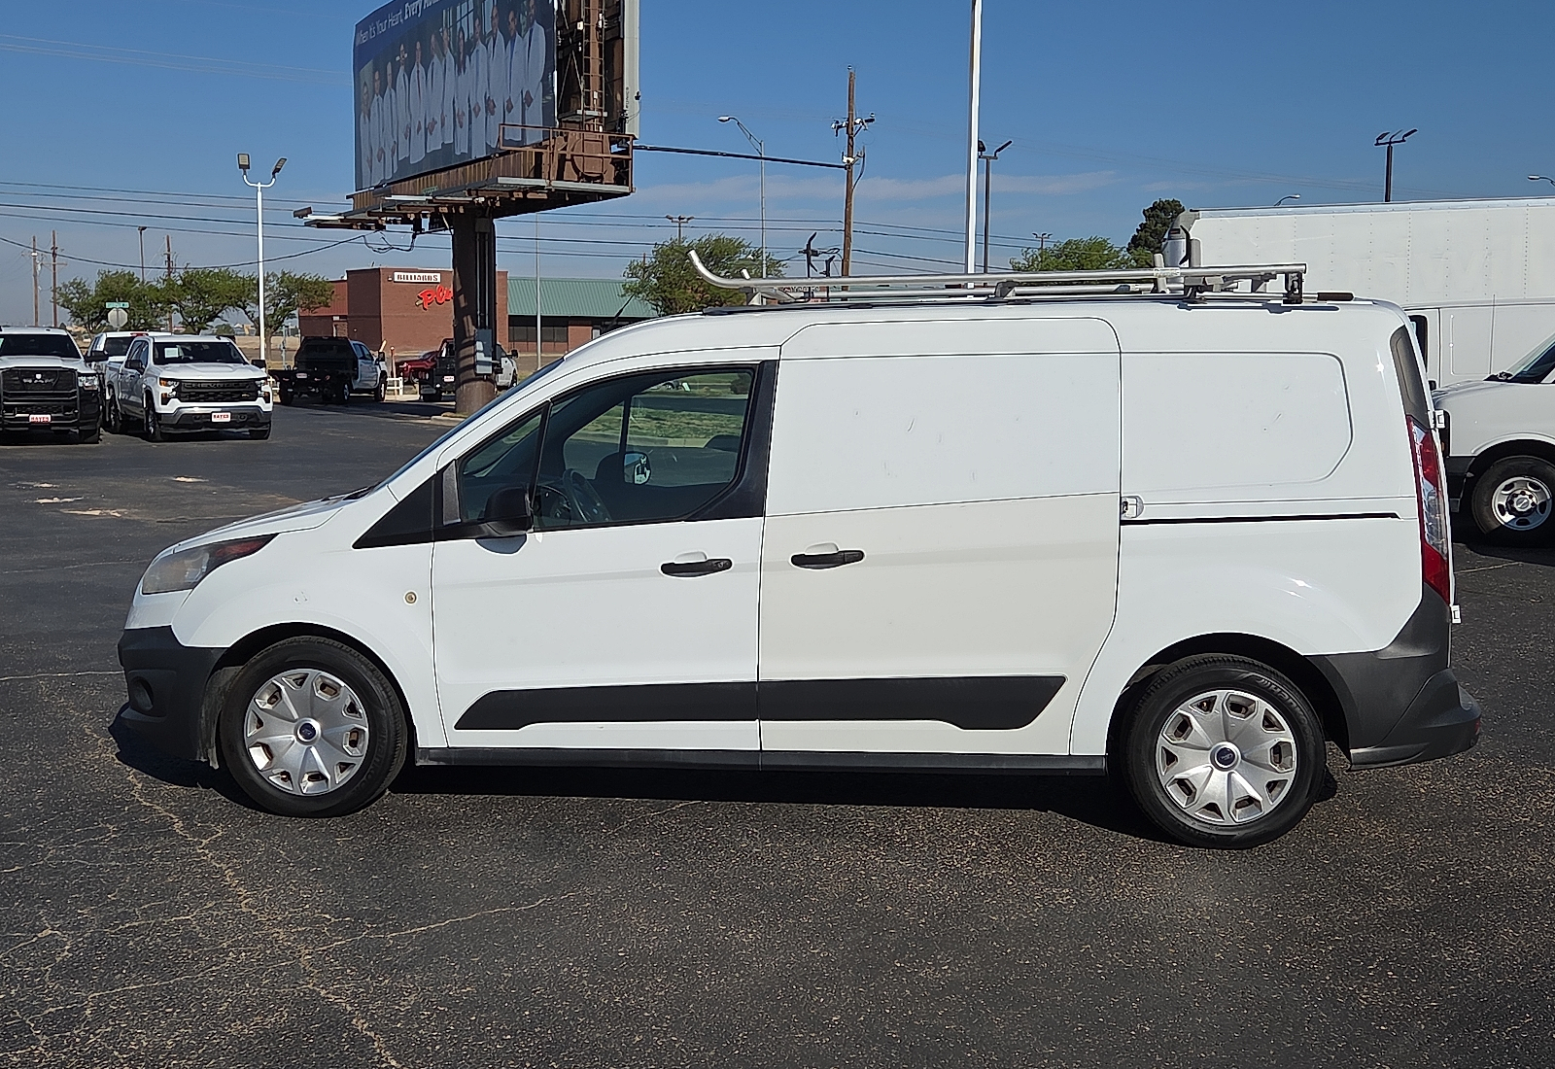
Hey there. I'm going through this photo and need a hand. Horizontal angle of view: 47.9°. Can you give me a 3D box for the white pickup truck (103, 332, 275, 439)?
[{"bbox_3d":[-11.277,-2.898,33.397,2.070,1.920,5.870,-3,7,-30],"label":"white pickup truck"}]

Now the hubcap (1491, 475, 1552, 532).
[{"bbox_3d":[5.880,-0.241,13.827,0.440,0.440,0.090,3,7,23],"label":"hubcap"}]

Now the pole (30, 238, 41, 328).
[{"bbox_3d":[-69.994,-22.408,165.604,1.200,11.200,0.600,-2,6,-17],"label":"pole"}]

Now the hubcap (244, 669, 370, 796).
[{"bbox_3d":[-1.597,0.671,5.971,0.440,0.440,0.070,1,6,5],"label":"hubcap"}]

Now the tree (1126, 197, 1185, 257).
[{"bbox_3d":[19.314,-12.427,88.000,3.700,8.850,3.520,0,6,0],"label":"tree"}]

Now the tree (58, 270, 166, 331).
[{"bbox_3d":[-39.176,-12.749,103.000,5.900,5.540,5.610,0,6,0],"label":"tree"}]

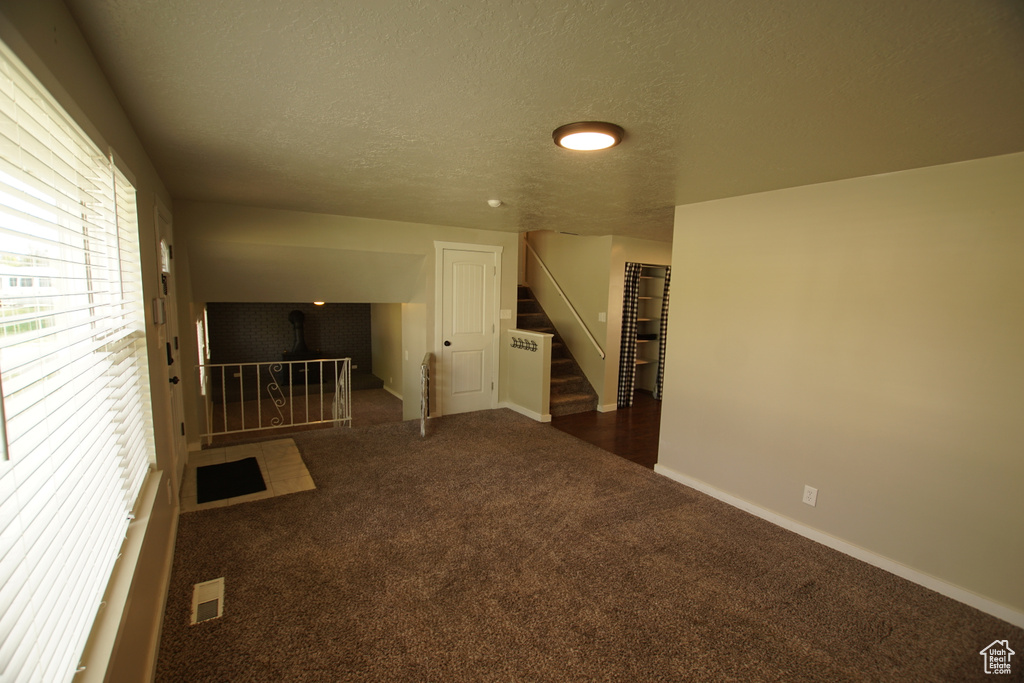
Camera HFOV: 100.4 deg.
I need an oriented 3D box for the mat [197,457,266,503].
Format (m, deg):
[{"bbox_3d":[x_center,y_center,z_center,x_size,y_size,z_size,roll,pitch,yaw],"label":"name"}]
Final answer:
[{"bbox_3d":[-2.300,1.113,3.484,0.437,0.010,0.760,-3,8,-34],"label":"mat"}]

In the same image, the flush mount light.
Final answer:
[{"bbox_3d":[0.359,-0.955,2.014,0.335,0.032,0.335,2,7,0],"label":"flush mount light"}]

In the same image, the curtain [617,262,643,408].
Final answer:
[{"bbox_3d":[1.601,-0.064,5.850,0.326,1.984,0.100,-3,8,-34],"label":"curtain"}]

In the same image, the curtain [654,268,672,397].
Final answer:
[{"bbox_3d":[2.266,-0.101,6.306,0.270,1.984,0.100,-3,8,-34],"label":"curtain"}]

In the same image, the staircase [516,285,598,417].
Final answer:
[{"bbox_3d":[0.396,0.059,6.092,0.875,1.622,1.606,-3,8,-34],"label":"staircase"}]

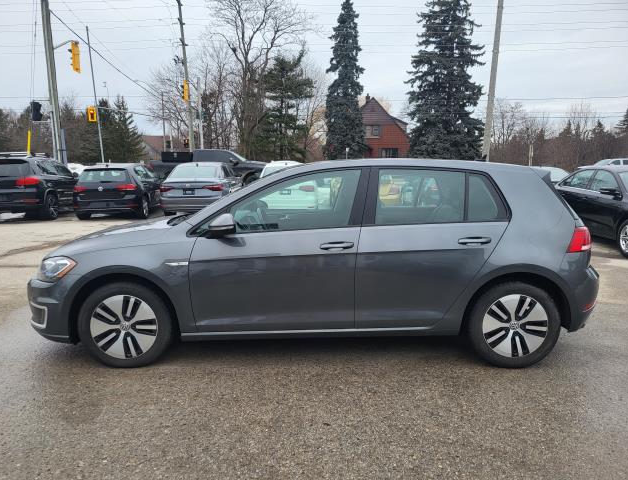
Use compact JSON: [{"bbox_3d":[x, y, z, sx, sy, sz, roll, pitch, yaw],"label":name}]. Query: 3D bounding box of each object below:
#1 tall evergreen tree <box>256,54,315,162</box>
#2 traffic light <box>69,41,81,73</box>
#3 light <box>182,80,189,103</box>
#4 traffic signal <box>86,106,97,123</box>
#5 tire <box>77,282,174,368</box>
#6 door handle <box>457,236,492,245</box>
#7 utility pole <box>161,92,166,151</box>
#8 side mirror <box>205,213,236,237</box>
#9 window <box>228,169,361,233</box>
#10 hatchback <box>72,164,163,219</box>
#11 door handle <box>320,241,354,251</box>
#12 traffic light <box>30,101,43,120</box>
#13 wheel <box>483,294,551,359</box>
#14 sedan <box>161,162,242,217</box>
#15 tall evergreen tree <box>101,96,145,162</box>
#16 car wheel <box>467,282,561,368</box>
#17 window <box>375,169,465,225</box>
[{"bbox_3d":[-2.681,-11.218,43.806,5.800,11.500,5.800,0,9,0],"label":"tall evergreen tree"},{"bbox_3d":[-8.669,-6.606,17.400,0.330,1.120,0.520,0,9,0],"label":"traffic light"},{"bbox_3d":[-6.763,-7.816,25.300,0.330,1.120,0.520,0,9,0],"label":"light"},{"bbox_3d":[-16.186,-9.152,35.000,0.520,1.120,0.330,-2,9,-11],"label":"traffic signal"},{"bbox_3d":[-1.263,0.571,3.338,0.630,0.630,0.210,-1,9,-5],"label":"tire"},{"bbox_3d":[1.067,0.008,3.177,0.220,0.047,0.060,0,9,0],"label":"door handle"},{"bbox_3d":[-16.710,-11.612,53.853,0.260,9.600,0.260,0,9,0],"label":"utility pole"},{"bbox_3d":[-0.612,-0.101,3.144,0.190,0.160,0.230,0,9,0],"label":"side mirror"},{"bbox_3d":[-0.124,-0.272,3.309,0.911,0.454,0.050,0,-13,0],"label":"window"},{"bbox_3d":[-5.691,-1.512,14.499,1.810,1.460,4.260,-1,9,-7],"label":"hatchback"},{"bbox_3d":[0.157,0.038,3.176,0.220,0.047,0.060,0,9,0],"label":"door handle"},{"bbox_3d":[-10.095,-4.678,17.500,0.360,0.680,0.350,0,9,0],"label":"traffic light"},{"bbox_3d":[1.399,0.598,3.333,0.440,0.440,0.180,0,9,0],"label":"wheel"},{"bbox_3d":[-3.542,-1.741,15.516,1.800,1.460,4.700,0,9,-3],"label":"sedan"},{"bbox_3d":[-19.500,-10.532,48.965,4.800,8.600,4.800,0,9,0],"label":"tall evergreen tree"},{"bbox_3d":[1.358,0.560,3.338,0.630,0.630,0.210,0,9,0],"label":"car wheel"},{"bbox_3d":[0.736,-0.300,3.308,0.638,0.401,0.040,0,-13,0],"label":"window"}]

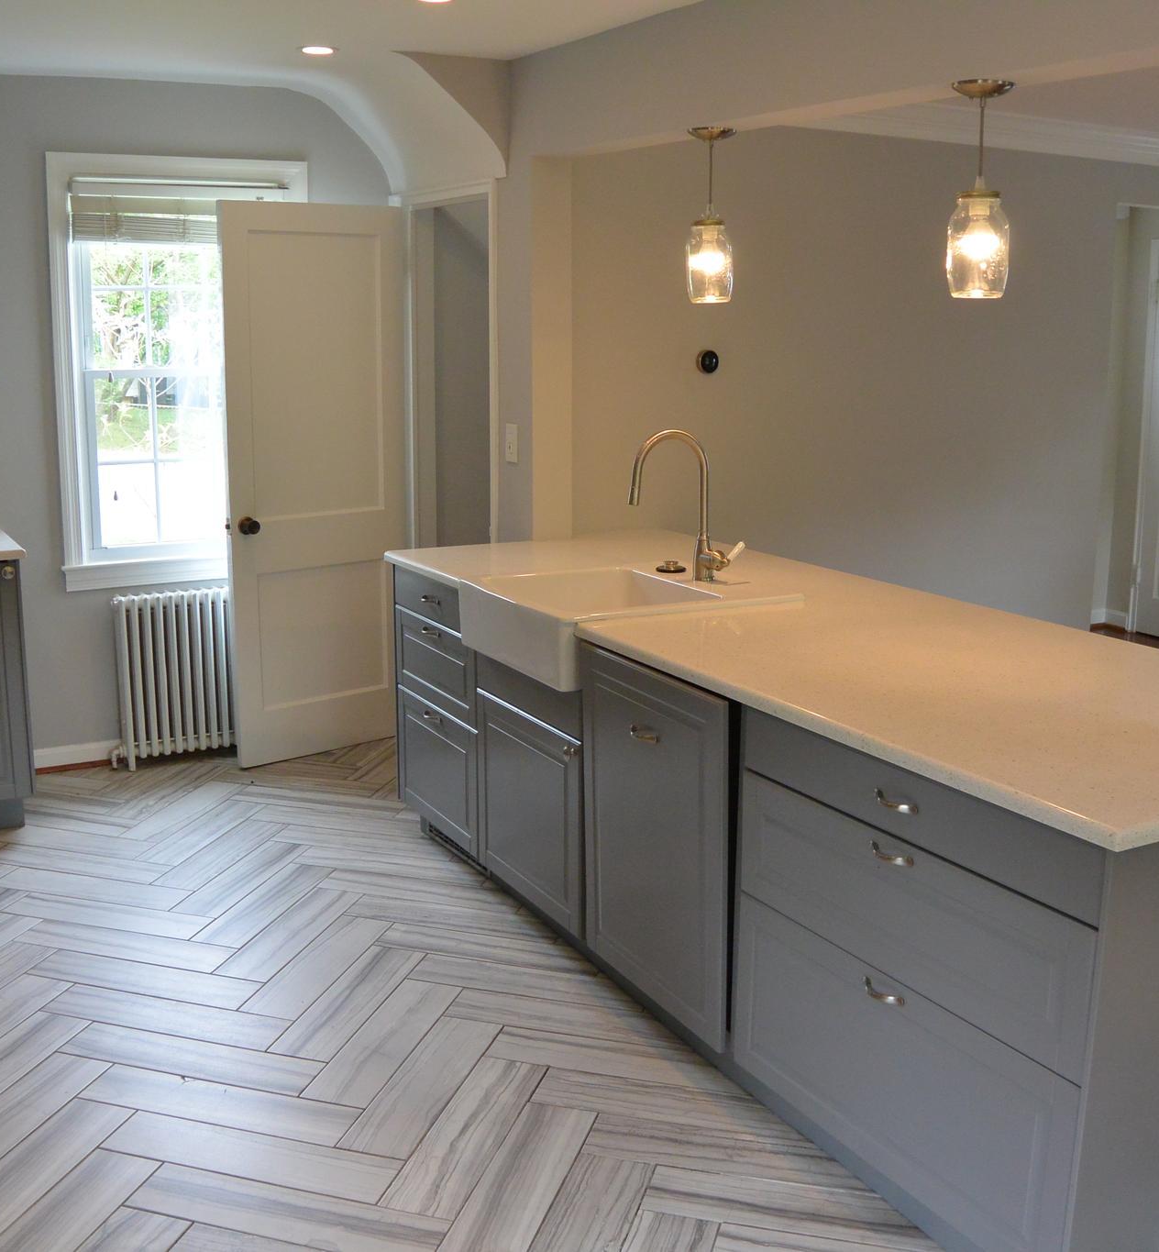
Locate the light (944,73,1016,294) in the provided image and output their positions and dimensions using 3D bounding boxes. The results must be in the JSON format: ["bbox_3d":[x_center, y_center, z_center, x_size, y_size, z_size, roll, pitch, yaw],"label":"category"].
[{"bbox_3d":[0.781,-0.849,2.747,0.122,0.422,0.122,-6,13,-27],"label":"light"}]

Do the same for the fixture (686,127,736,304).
[{"bbox_3d":[0.335,-1.040,3.579,0.122,0.438,0.122,0,11,0],"label":"fixture"}]

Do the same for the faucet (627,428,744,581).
[{"bbox_3d":[0.290,-0.318,3.827,0.280,0.415,0.155,-6,13,-27],"label":"faucet"}]

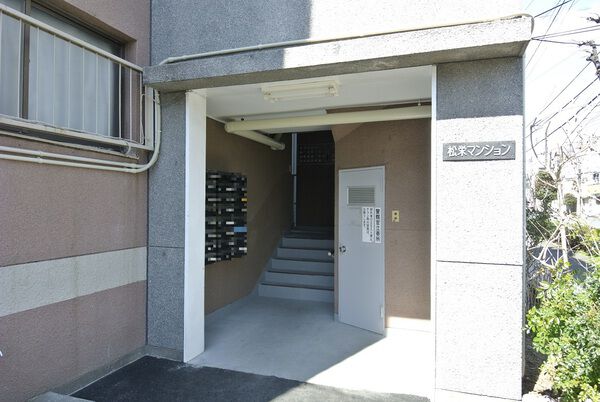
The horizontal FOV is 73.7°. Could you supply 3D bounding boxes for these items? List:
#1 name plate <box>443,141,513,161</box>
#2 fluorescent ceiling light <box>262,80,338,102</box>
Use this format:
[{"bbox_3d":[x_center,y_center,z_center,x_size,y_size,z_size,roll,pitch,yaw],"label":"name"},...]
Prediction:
[{"bbox_3d":[1.276,-0.352,2.854,0.471,0.132,0.022,0,-1,19],"label":"name plate"},{"bbox_3d":[0.002,-0.981,3.608,0.709,0.093,0.141,0,-1,19],"label":"fluorescent ceiling light"}]

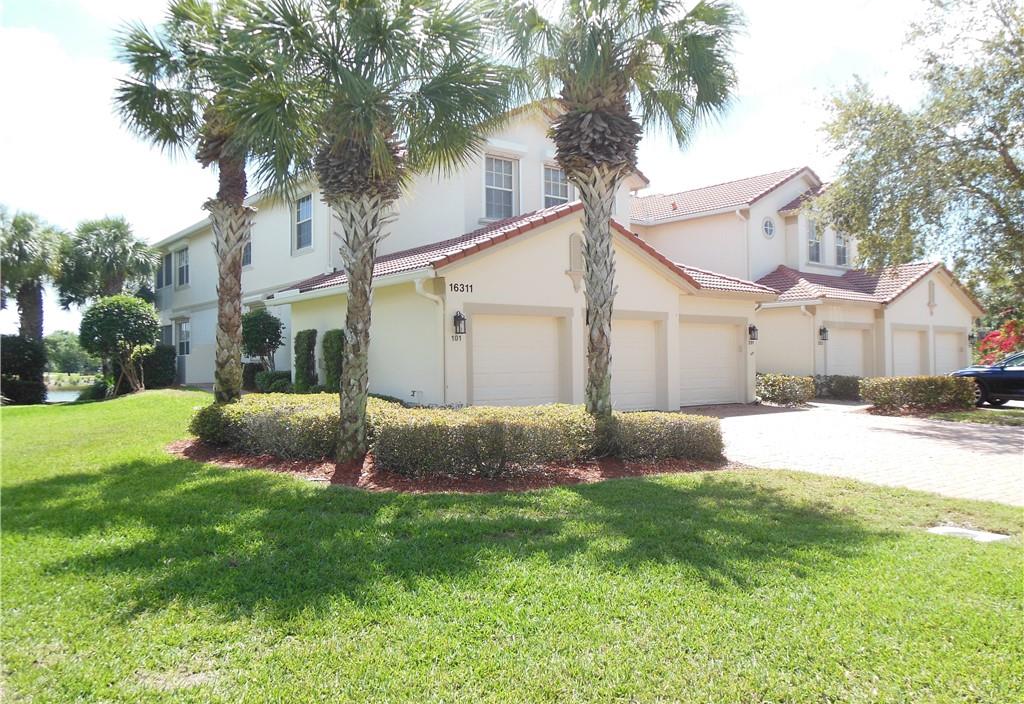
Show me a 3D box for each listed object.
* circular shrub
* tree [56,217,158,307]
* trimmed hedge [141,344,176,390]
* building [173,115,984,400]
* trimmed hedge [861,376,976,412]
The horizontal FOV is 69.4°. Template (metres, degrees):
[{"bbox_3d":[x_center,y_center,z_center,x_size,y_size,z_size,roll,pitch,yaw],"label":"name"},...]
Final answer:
[{"bbox_3d":[-13.004,-0.315,24.500,2.500,3.200,2.500,0,-1,-39],"label":"circular shrub"},{"bbox_3d":[-15.042,-1.880,27.500,3.700,6.400,3.700,0,-1,-39],"label":"tree"},{"bbox_3d":[-13.863,0.520,29.000,1.400,1.650,1.600,0,-1,-39],"label":"trimmed hedge"},{"bbox_3d":[0.504,-2.760,30.834,25.000,8.600,25.000,0,-1,-39],"label":"building"},{"bbox_3d":[10.499,1.026,19.100,1.000,0.750,2.500,0,-1,-39],"label":"trimmed hedge"}]

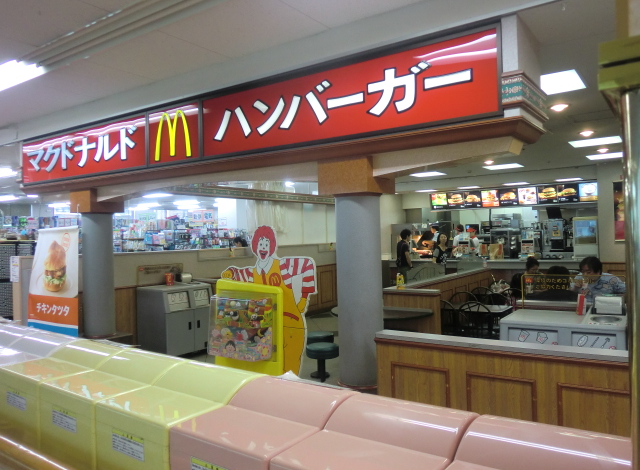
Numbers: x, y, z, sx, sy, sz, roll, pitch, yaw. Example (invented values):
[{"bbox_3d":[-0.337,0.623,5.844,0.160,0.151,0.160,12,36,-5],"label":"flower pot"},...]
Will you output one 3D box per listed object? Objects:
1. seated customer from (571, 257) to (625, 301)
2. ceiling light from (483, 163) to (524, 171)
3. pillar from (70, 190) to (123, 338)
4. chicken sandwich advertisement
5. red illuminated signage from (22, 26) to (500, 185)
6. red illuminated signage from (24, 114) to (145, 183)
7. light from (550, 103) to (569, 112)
[{"bbox_3d":[2.899,0.898,4.936,0.520,1.260,0.720,-1,0,34],"label":"seated customer"},{"bbox_3d":[4.375,-1.616,11.478,0.810,0.060,0.700,-1,0,34],"label":"ceiling light"},{"bbox_3d":[-3.615,0.482,7.885,0.580,2.370,0.580,-1,0,34],"label":"pillar"},{"bbox_3d":[-2.545,0.699,4.600,0.880,1.500,0.100,-1,0,34],"label":"chicken sandwich advertisement"},{"bbox_3d":[-1.823,-1.275,6.162,8.000,0.770,0.150,-1,0,34],"label":"red illuminated signage"},{"bbox_3d":[-3.703,-1.235,7.434,3.460,0.720,0.150,-1,0,34],"label":"red illuminated signage"},{"bbox_3d":[2.964,-1.576,5.938,0.200,0.060,0.200,-1,0,34],"label":"light"}]

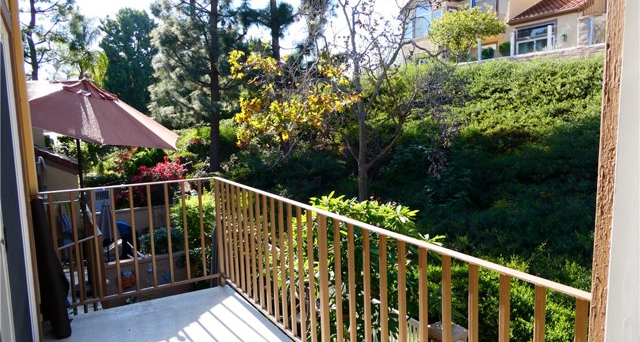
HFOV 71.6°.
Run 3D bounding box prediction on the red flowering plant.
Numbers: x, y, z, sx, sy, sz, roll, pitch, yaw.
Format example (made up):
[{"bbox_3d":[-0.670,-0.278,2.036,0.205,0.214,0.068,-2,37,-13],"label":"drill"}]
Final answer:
[{"bbox_3d":[-4.688,0.317,12.800,1.600,1.300,1.400,-2,7,0],"label":"red flowering plant"}]

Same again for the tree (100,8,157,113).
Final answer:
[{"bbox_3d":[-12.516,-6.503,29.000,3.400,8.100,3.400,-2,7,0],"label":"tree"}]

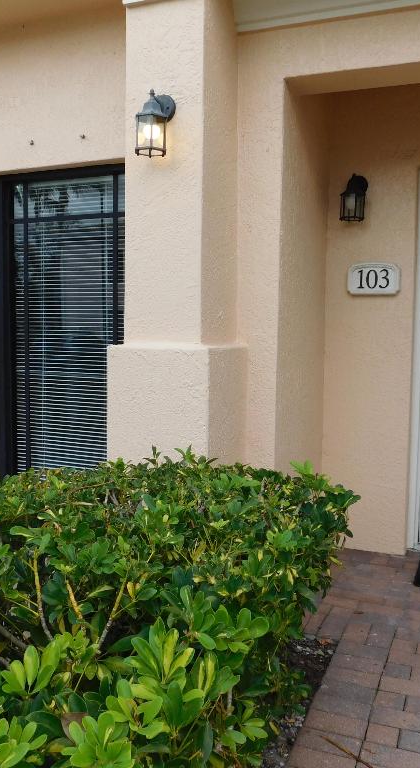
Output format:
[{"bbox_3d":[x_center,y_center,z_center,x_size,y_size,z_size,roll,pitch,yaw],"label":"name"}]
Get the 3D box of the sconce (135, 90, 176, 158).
[{"bbox_3d":[-0.219,-1.012,2.671,0.137,0.260,0.185,2,5,22],"label":"sconce"}]

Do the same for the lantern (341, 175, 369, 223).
[{"bbox_3d":[0.790,-1.011,3.719,0.135,0.255,0.185,2,5,22],"label":"lantern"}]

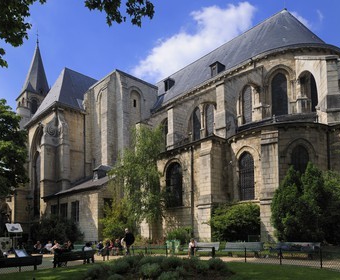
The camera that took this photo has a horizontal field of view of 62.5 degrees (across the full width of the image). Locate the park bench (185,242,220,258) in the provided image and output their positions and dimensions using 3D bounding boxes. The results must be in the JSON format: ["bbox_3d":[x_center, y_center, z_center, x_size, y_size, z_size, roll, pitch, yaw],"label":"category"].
[{"bbox_3d":[1.967,6.921,17.600,2.200,0.860,0.650,-2,-6,21],"label":"park bench"}]

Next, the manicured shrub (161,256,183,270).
[{"bbox_3d":[0.062,5.116,11.600,0.920,0.620,0.880,-1,-3,0],"label":"manicured shrub"}]

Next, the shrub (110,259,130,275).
[{"bbox_3d":[-2.107,5.344,11.800,0.920,0.660,0.880,0,-6,0],"label":"shrub"}]

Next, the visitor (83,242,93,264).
[{"bbox_3d":[-4.479,6.172,15.200,0.520,1.170,0.720,1,-4,-27],"label":"visitor"}]

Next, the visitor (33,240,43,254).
[{"bbox_3d":[-10.387,8.470,22.000,0.600,1.150,0.750,0,-3,-6],"label":"visitor"}]

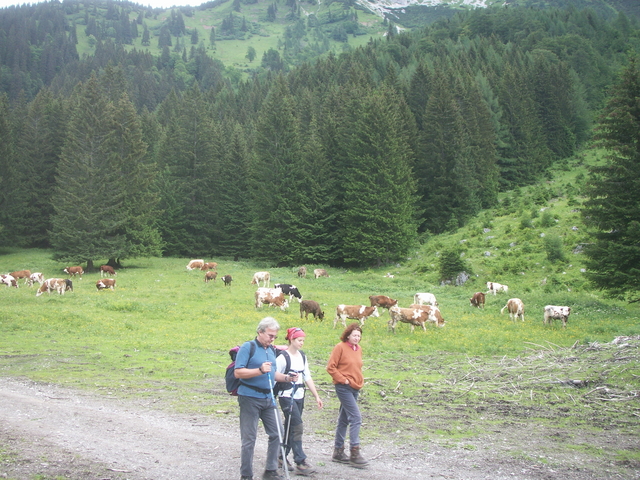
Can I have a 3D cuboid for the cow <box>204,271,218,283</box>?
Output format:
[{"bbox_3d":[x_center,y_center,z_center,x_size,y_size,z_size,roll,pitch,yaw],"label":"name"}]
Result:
[{"bbox_3d":[-11.895,4.111,75.000,0.650,1.300,2.000,-2,-3,41],"label":"cow"}]

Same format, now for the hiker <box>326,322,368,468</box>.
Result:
[{"bbox_3d":[0.318,1.790,7.900,0.430,1.650,0.500,-1,-3,30],"label":"hiker"}]

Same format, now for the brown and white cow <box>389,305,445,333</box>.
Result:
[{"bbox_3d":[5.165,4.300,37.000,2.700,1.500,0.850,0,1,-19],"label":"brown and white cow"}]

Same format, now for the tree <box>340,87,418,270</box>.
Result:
[{"bbox_3d":[7.782,-8.580,91.000,10.600,24.000,10.600,0,-2,0],"label":"tree"}]

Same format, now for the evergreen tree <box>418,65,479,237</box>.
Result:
[{"bbox_3d":[19.756,-13.868,106.000,9.800,25.200,9.800,0,-2,0],"label":"evergreen tree"}]

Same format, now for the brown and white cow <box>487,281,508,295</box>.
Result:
[{"bbox_3d":[16.300,4.466,63.000,2.100,1.300,0.650,2,-3,-33],"label":"brown and white cow"}]

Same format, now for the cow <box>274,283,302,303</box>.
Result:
[{"bbox_3d":[-2.288,3.949,50.500,2.150,1.300,0.670,-1,-3,30],"label":"cow"}]

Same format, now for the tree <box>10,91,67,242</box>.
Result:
[{"bbox_3d":[-47.733,-12.124,116.000,9.300,27.000,9.300,0,1,0],"label":"tree"}]

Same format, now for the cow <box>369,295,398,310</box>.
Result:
[{"bbox_3d":[4.116,4.181,44.000,2.100,1.400,0.750,0,1,15],"label":"cow"}]

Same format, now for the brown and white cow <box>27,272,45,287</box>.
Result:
[{"bbox_3d":[-27.400,3.811,66.000,2.000,1.380,0.700,-1,1,-45],"label":"brown and white cow"}]

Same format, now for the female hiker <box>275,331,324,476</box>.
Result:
[{"bbox_3d":[-0.247,1.847,7.850,0.520,1.690,0.520,1,1,38],"label":"female hiker"}]

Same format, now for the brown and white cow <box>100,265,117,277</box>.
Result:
[{"bbox_3d":[-23.772,3.489,77.000,2.100,1.350,0.700,0,1,-29],"label":"brown and white cow"}]

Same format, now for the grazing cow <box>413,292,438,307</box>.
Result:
[{"bbox_3d":[8.945,5.087,58.000,2.100,1.220,0.650,1,-3,-17],"label":"grazing cow"}]

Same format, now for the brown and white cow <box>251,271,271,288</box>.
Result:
[{"bbox_3d":[-4.846,3.274,56.000,2.000,1.400,0.700,1,1,41],"label":"brown and white cow"}]

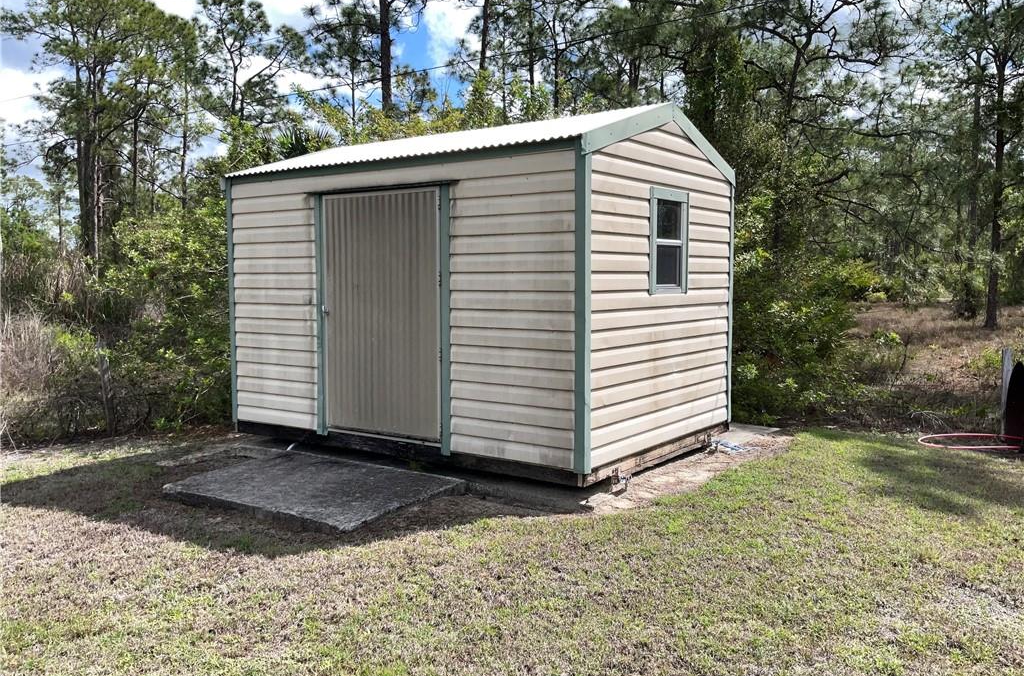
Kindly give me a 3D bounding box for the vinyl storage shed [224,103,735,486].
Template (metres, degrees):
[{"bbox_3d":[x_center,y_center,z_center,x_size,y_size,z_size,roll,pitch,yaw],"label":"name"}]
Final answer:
[{"bbox_3d":[-0.294,-0.489,7.425,3.671,2.605,2.559,3,5,36],"label":"vinyl storage shed"}]

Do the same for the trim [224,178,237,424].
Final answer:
[{"bbox_3d":[-2.427,-0.318,7.500,0.086,2.132,0.069,3,5,36],"label":"trim"}]

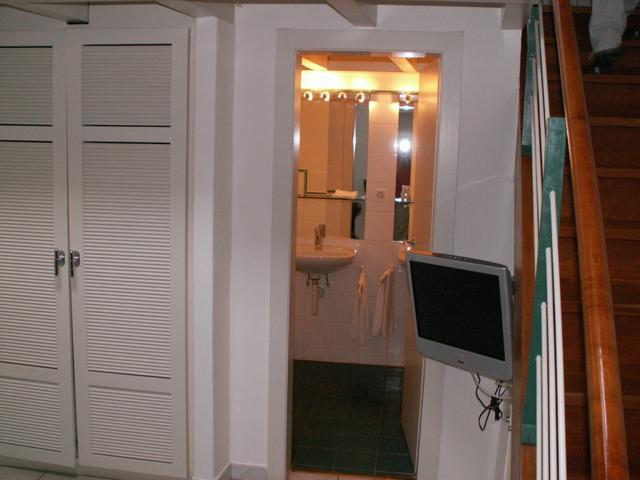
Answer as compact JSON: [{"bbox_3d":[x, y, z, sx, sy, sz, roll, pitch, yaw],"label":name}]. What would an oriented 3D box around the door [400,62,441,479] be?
[{"bbox_3d":[0.513,0.118,3.290,0.041,1.955,0.602,2,8,0],"label":"door"}]

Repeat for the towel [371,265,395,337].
[{"bbox_3d":[0.452,0.433,4.590,0.146,0.509,0.061,3,8,7],"label":"towel"}]

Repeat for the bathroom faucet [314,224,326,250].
[{"bbox_3d":[-0.010,-0.009,4.434,0.058,0.158,0.128,3,8,7],"label":"bathroom faucet"}]

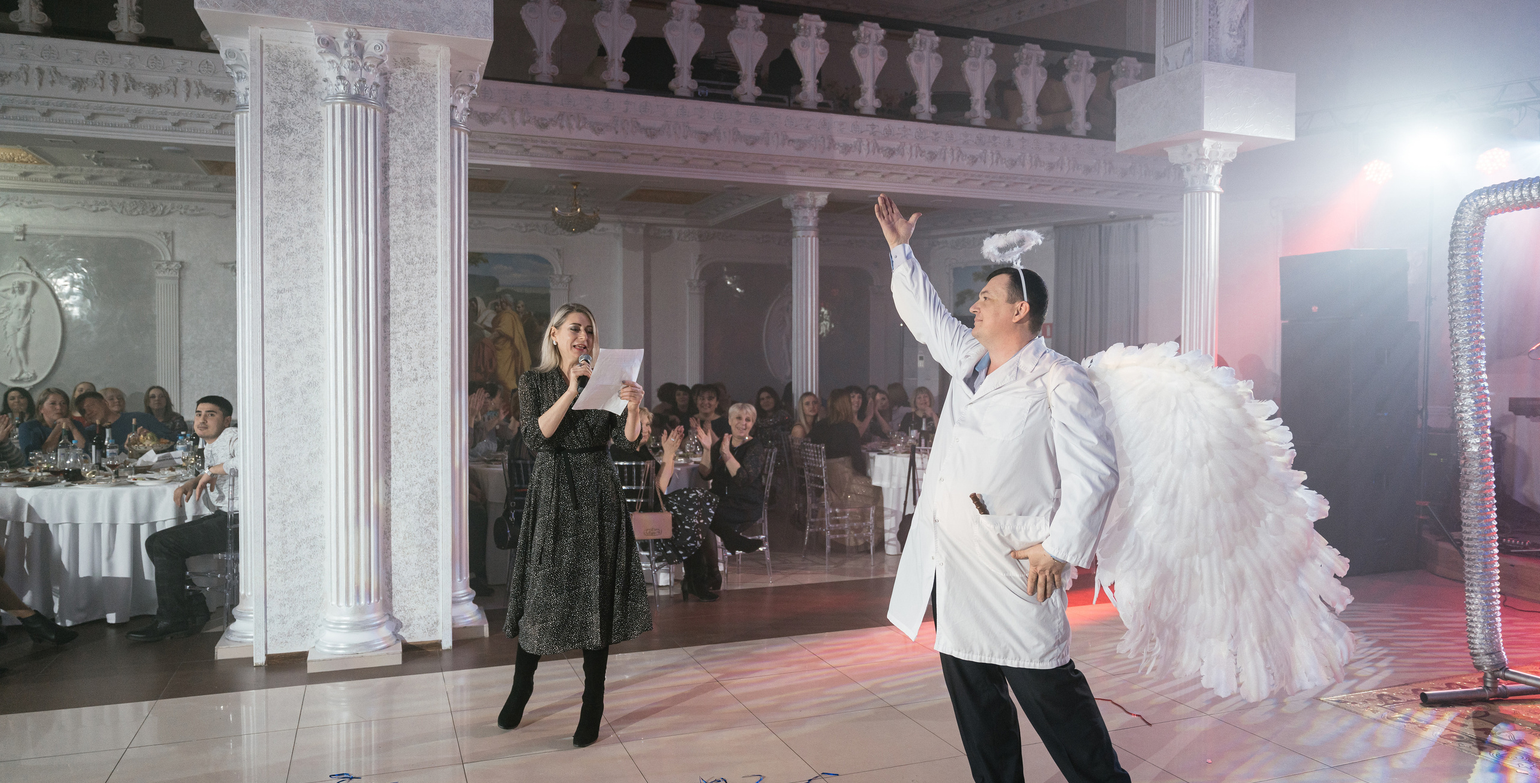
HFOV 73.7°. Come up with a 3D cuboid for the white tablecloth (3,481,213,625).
[{"bbox_3d":[-4.020,0.908,6.680,1.700,0.770,1.700,-1,2,-21],"label":"white tablecloth"}]

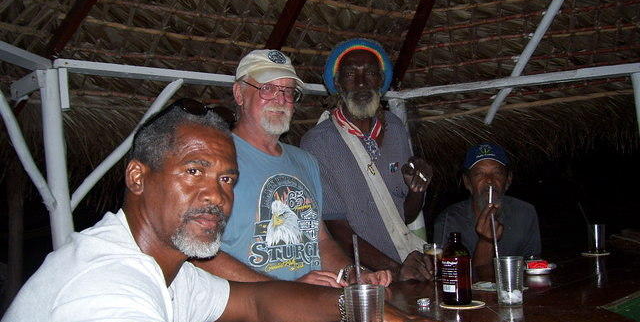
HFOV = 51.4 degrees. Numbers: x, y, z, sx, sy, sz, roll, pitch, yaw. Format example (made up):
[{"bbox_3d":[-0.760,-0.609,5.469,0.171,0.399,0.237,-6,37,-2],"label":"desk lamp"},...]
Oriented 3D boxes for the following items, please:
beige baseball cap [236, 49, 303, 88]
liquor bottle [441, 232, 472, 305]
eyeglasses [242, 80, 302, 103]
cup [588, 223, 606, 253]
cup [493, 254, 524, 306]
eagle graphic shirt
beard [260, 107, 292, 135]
[{"bbox_3d":[-0.150,-0.268,1.938,0.168,0.120,0.250,0,-1,-32],"label":"beige baseball cap"},{"bbox_3d":[0.304,0.237,1.475,0.067,0.156,0.067,0,-1,0],"label":"liquor bottle"},{"bbox_3d":[-0.143,-0.200,1.925,0.140,0.050,0.140,0,9,-32],"label":"eyeglasses"},{"bbox_3d":[0.980,0.275,2.355,0.063,0.102,0.063,0,-1,22],"label":"cup"},{"bbox_3d":[0.418,0.264,1.465,0.066,0.106,0.066,0,-1,16],"label":"cup"},{"bbox_3d":[-0.185,0.190,2.000,0.480,0.600,0.300,1,-1,-37],"label":"eagle graphic shirt"},{"bbox_3d":[-0.122,-0.112,1.885,0.090,0.085,0.070,0,-1,-32],"label":"beard"}]

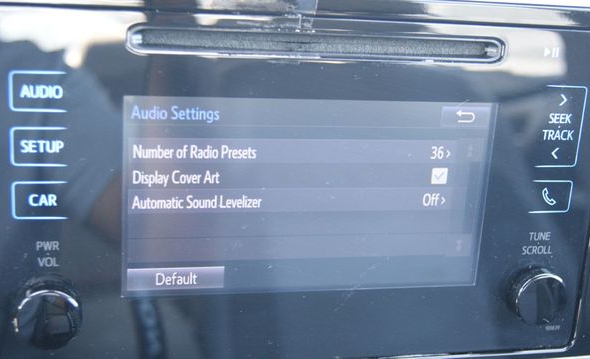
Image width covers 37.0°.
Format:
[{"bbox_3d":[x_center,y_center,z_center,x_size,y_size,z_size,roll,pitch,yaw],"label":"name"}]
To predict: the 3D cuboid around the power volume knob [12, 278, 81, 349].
[{"bbox_3d":[-0.085,0.046,0.304,0.022,0.022,0.011,0,17,-14],"label":"power volume knob"}]

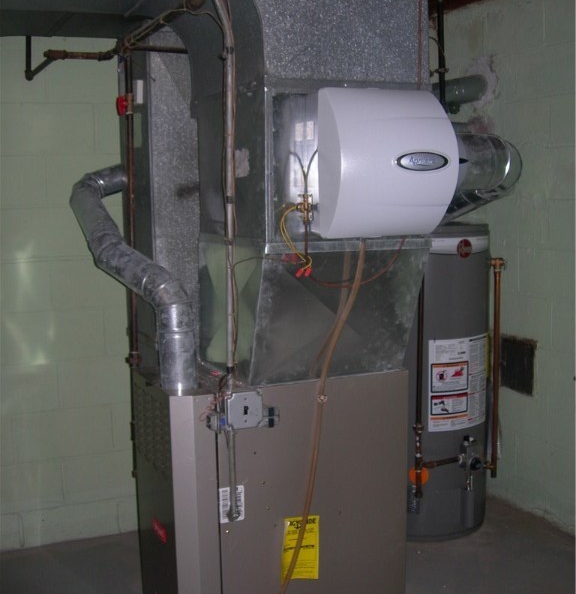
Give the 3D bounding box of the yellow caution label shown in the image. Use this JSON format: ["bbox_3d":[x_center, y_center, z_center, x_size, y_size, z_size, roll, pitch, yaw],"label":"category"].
[{"bbox_3d":[0.042,0.760,2.530,0.117,0.204,0.008,-5,10,-23],"label":"yellow caution label"}]

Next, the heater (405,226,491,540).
[{"bbox_3d":[0.586,0.337,3.591,0.535,1.265,0.565,-1,9,0],"label":"heater"}]

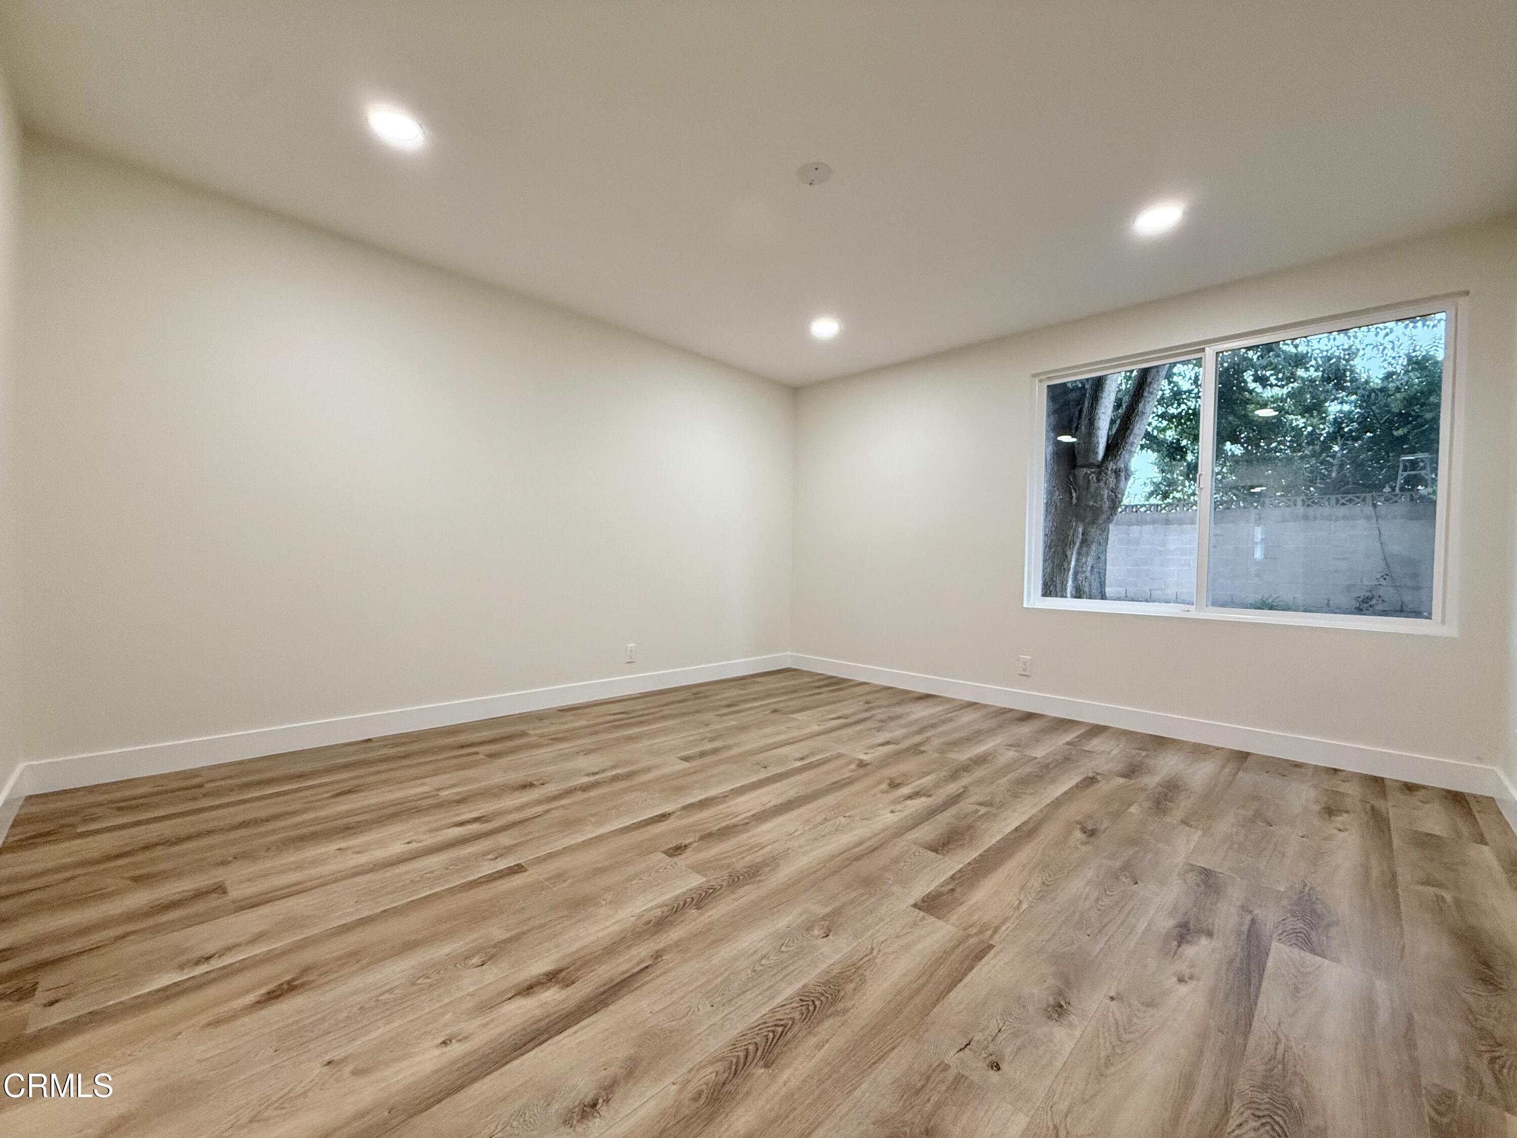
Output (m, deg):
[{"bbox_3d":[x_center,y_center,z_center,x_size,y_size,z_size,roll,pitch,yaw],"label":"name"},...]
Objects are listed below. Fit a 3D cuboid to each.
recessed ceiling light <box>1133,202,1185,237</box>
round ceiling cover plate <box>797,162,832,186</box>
[{"bbox_3d":[1.700,-1.473,2.605,0.182,0.025,0.182,2,1,44],"label":"recessed ceiling light"},{"bbox_3d":[0.216,-1.516,2.355,0.138,0.010,0.138,1,1,0],"label":"round ceiling cover plate"}]

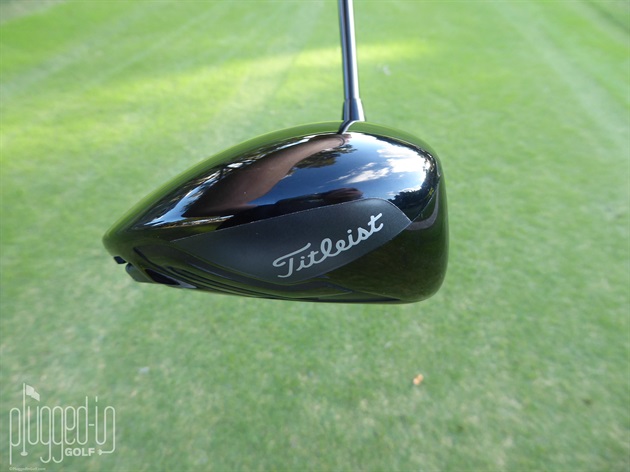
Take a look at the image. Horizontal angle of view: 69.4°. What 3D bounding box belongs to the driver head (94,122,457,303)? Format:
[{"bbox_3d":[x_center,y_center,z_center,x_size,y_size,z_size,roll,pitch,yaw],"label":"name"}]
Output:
[{"bbox_3d":[-0.017,-0.008,0.165,0.116,0.061,0.121,-1,6,1],"label":"driver head"}]

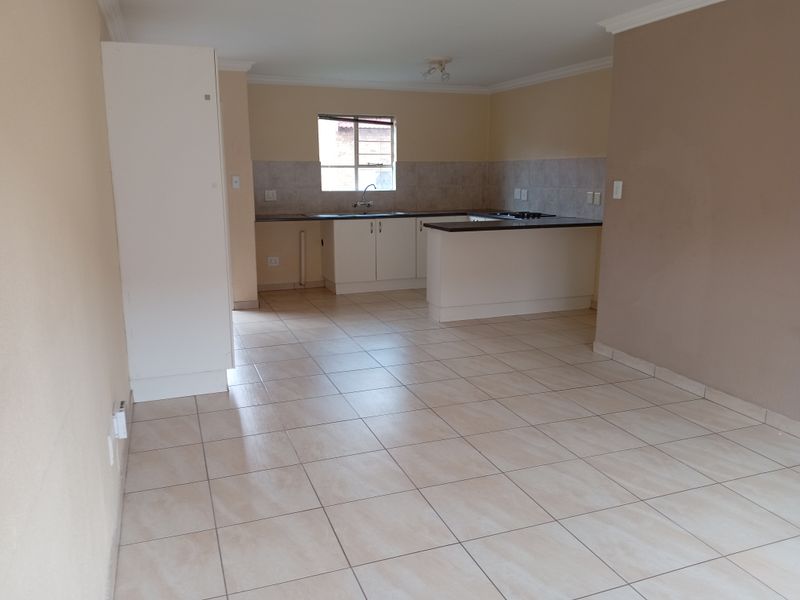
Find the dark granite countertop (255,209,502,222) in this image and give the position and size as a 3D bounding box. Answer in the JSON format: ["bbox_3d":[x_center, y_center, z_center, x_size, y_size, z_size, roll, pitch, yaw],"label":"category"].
[{"bbox_3d":[-0.218,-1.024,7.561,3.199,0.036,0.580,-4,12,-20],"label":"dark granite countertop"}]

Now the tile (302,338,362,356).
[{"bbox_3d":[-0.545,0.388,5.047,0.430,0.010,0.430,-4,12,-20],"label":"tile"}]

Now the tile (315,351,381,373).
[{"bbox_3d":[-0.409,0.493,4.856,0.447,0.010,0.447,-5,12,-20],"label":"tile"}]

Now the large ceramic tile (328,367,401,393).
[{"bbox_3d":[-0.249,0.556,4.317,0.439,0.010,0.436,-4,13,-20],"label":"large ceramic tile"}]

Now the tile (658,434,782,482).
[{"bbox_3d":[1.611,0.796,3.173,0.439,0.010,0.436,-4,13,-20],"label":"tile"}]

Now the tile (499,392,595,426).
[{"bbox_3d":[0.909,0.678,3.915,0.447,0.010,0.447,-5,12,-20],"label":"tile"}]

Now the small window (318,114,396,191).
[{"bbox_3d":[-0.515,-1.791,7.633,0.968,0.889,0.101,-5,12,-20],"label":"small window"}]

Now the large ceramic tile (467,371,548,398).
[{"bbox_3d":[0.725,0.571,4.192,0.434,0.010,0.434,-5,12,-20],"label":"large ceramic tile"}]

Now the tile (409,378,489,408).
[{"bbox_3d":[0.313,0.600,4.001,0.430,0.010,0.430,-4,12,-20],"label":"tile"}]

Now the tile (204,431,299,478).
[{"bbox_3d":[-0.755,0.776,3.162,0.430,0.010,0.430,-4,12,-20],"label":"tile"}]

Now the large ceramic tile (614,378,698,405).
[{"bbox_3d":[1.661,0.591,4.073,0.353,0.010,0.434,-5,12,-20],"label":"large ceramic tile"}]

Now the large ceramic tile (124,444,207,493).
[{"bbox_3d":[-1.142,0.812,3.058,0.362,0.010,0.434,-5,12,-20],"label":"large ceramic tile"}]

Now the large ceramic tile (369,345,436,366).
[{"bbox_3d":[0.006,0.443,4.905,0.439,0.010,0.439,-4,12,-20],"label":"large ceramic tile"}]

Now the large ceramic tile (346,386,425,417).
[{"bbox_3d":[-0.095,0.640,3.917,0.439,0.010,0.436,-4,13,-20],"label":"large ceramic tile"}]

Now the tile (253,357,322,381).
[{"bbox_3d":[-0.800,0.501,4.502,0.430,0.010,0.430,-4,12,-20],"label":"tile"}]

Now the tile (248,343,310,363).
[{"bbox_3d":[-0.990,0.442,5.118,0.447,0.010,0.447,-5,12,-20],"label":"tile"}]

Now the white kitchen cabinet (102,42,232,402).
[{"bbox_3d":[-1.481,-0.479,4.082,0.625,2.113,0.650,-4,13,-20],"label":"white kitchen cabinet"}]

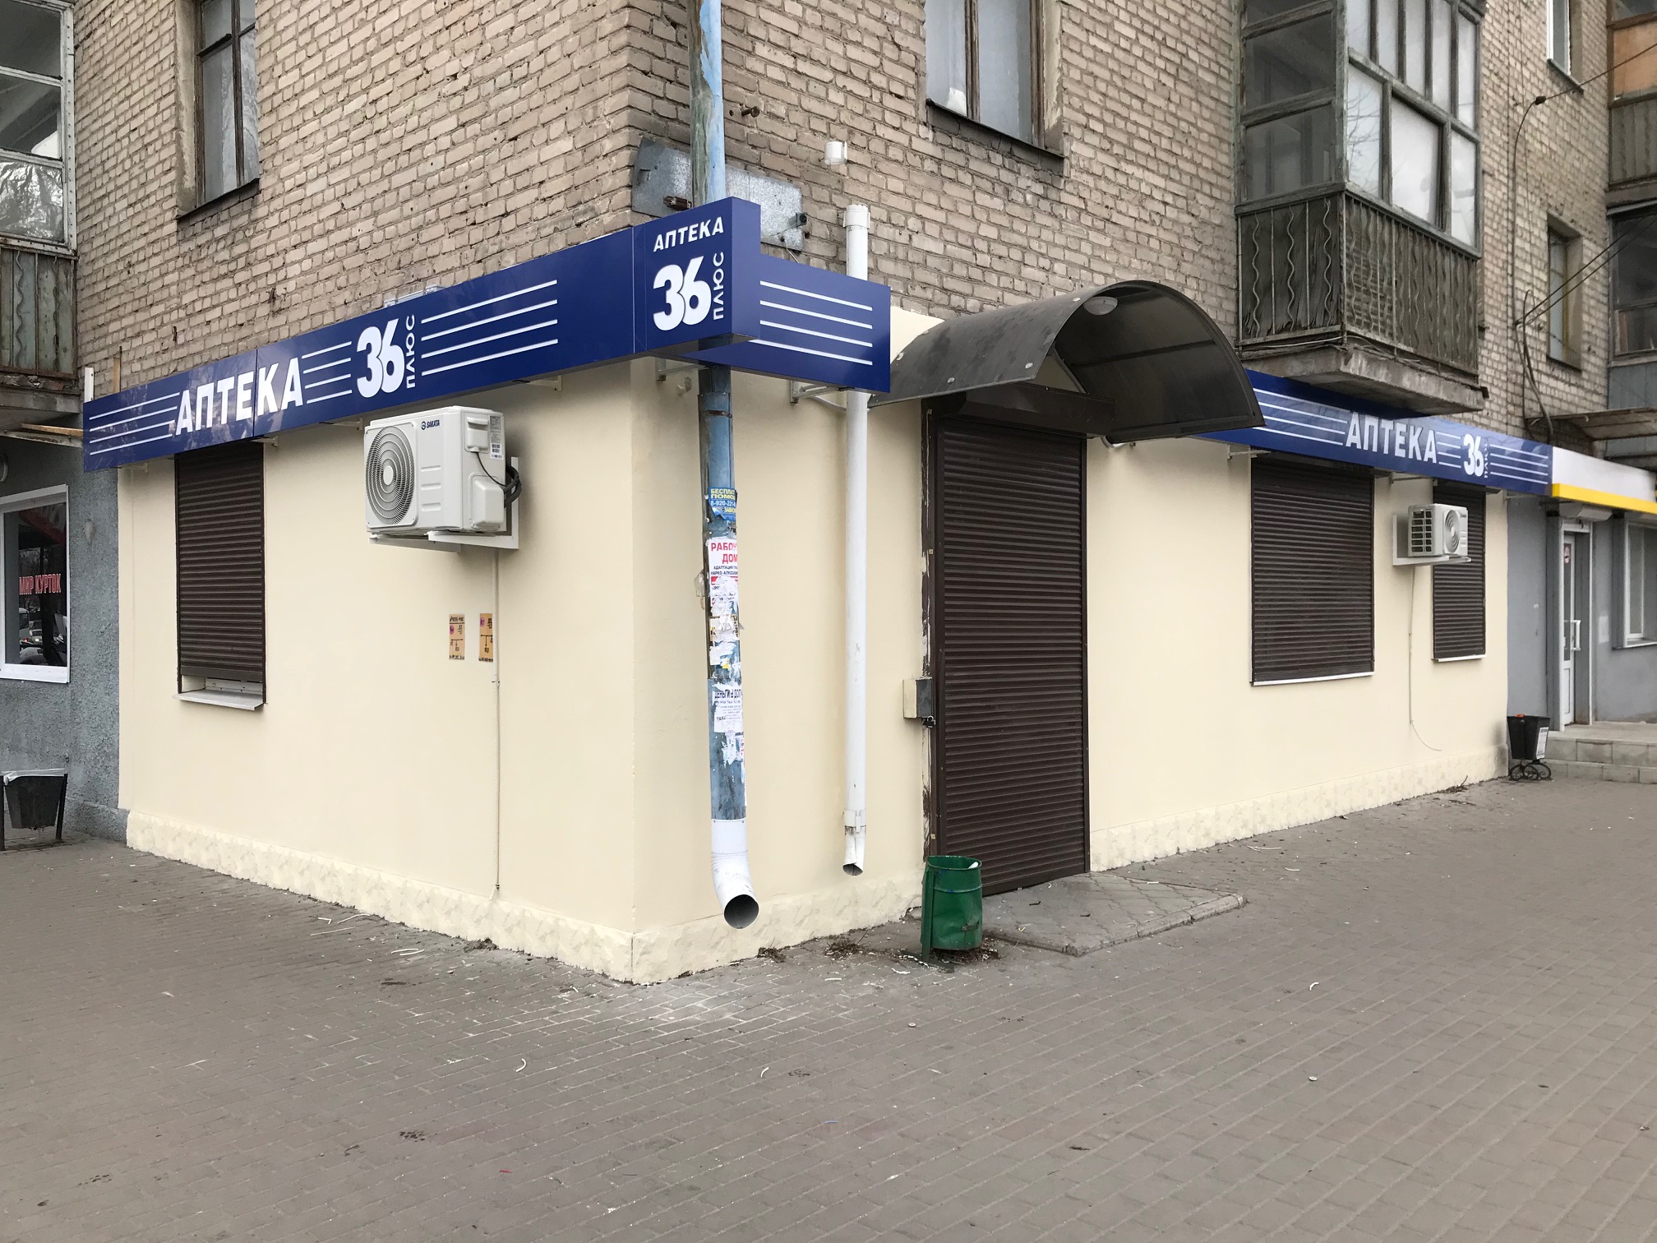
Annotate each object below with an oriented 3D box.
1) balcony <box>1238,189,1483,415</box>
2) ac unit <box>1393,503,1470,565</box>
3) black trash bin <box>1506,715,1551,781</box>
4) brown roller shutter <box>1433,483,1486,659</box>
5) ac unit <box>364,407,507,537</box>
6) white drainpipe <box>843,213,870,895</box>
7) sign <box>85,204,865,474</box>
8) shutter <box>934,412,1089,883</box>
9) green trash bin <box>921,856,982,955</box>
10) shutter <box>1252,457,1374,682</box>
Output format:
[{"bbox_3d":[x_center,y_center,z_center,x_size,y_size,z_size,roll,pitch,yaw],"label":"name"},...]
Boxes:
[{"bbox_3d":[4.008,-2.226,9.889,0.793,1.169,2.695,0,1,44],"label":"balcony"},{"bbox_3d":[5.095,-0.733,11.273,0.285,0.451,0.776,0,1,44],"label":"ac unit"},{"bbox_3d":[6.887,1.246,13.169,0.346,0.641,0.407,0,1,44],"label":"black trash bin"},{"bbox_3d":[5.804,-0.449,12.312,0.092,1.556,1.383,0,1,44],"label":"brown roller shutter"},{"bbox_3d":[-1.765,-0.646,6.086,0.812,0.528,0.249,0,1,44],"label":"ac unit"},{"bbox_3d":[0.135,-0.375,6.252,0.122,3.122,0.112,0,1,0],"label":"white drainpipe"},{"bbox_3d":[-2.264,-1.271,7.469,6.650,0.498,1.378,0,1,44],"label":"sign"},{"bbox_3d":[1.030,0.185,7.323,0.092,2.507,1.424,0,1,44],"label":"shutter"},{"bbox_3d":[0.547,1.268,5.928,0.264,0.437,0.264,0,1,0],"label":"green trash bin"},{"bbox_3d":[3.693,-0.378,10.104,0.092,1.602,2.146,0,1,44],"label":"shutter"}]

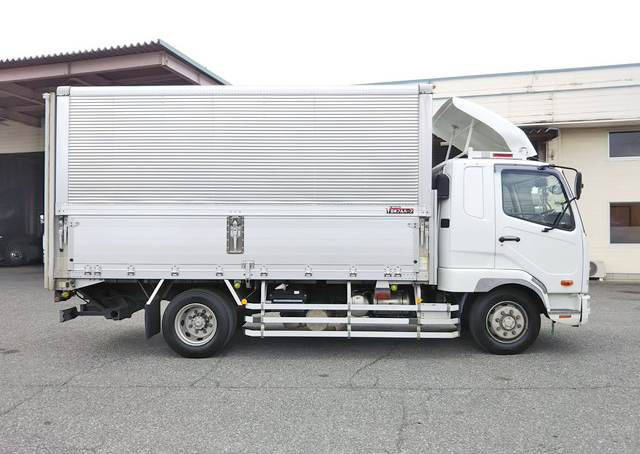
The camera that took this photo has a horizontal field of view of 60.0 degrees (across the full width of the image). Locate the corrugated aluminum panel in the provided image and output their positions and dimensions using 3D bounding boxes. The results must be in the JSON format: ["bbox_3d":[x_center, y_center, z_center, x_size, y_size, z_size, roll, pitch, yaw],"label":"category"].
[{"bbox_3d":[-0.927,-0.979,6.690,4.240,1.400,0.060,0,-1,2],"label":"corrugated aluminum panel"}]

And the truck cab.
[{"bbox_3d":[2.400,-0.020,7.800,1.970,3.100,2.250,0,-1,2],"label":"truck cab"}]

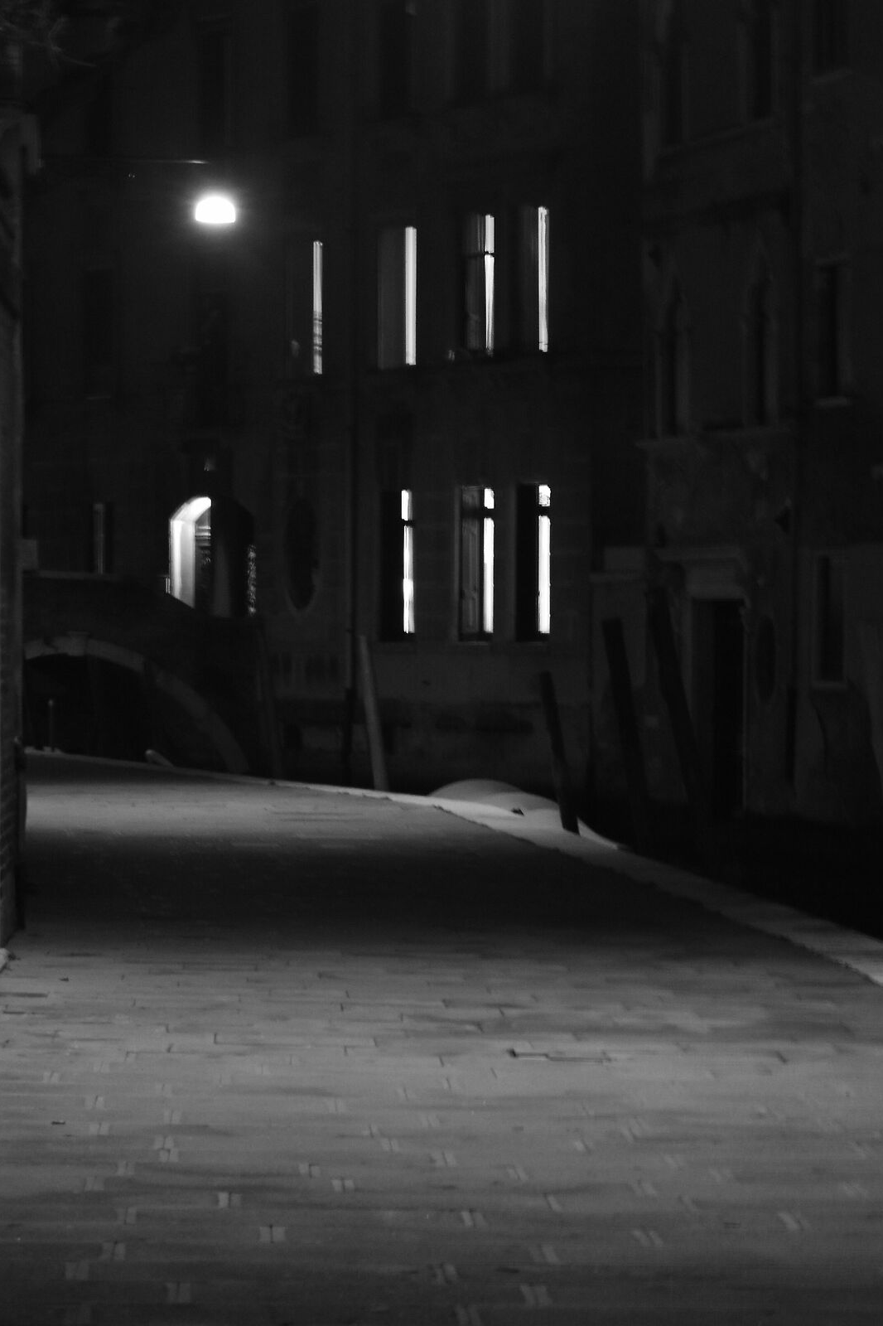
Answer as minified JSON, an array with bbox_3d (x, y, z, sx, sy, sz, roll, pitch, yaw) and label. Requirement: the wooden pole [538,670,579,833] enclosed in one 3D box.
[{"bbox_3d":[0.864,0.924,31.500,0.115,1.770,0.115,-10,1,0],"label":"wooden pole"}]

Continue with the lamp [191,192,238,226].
[{"bbox_3d":[-1.678,-3.357,33.500,0.330,0.250,0.330,0,1,0],"label":"lamp"}]

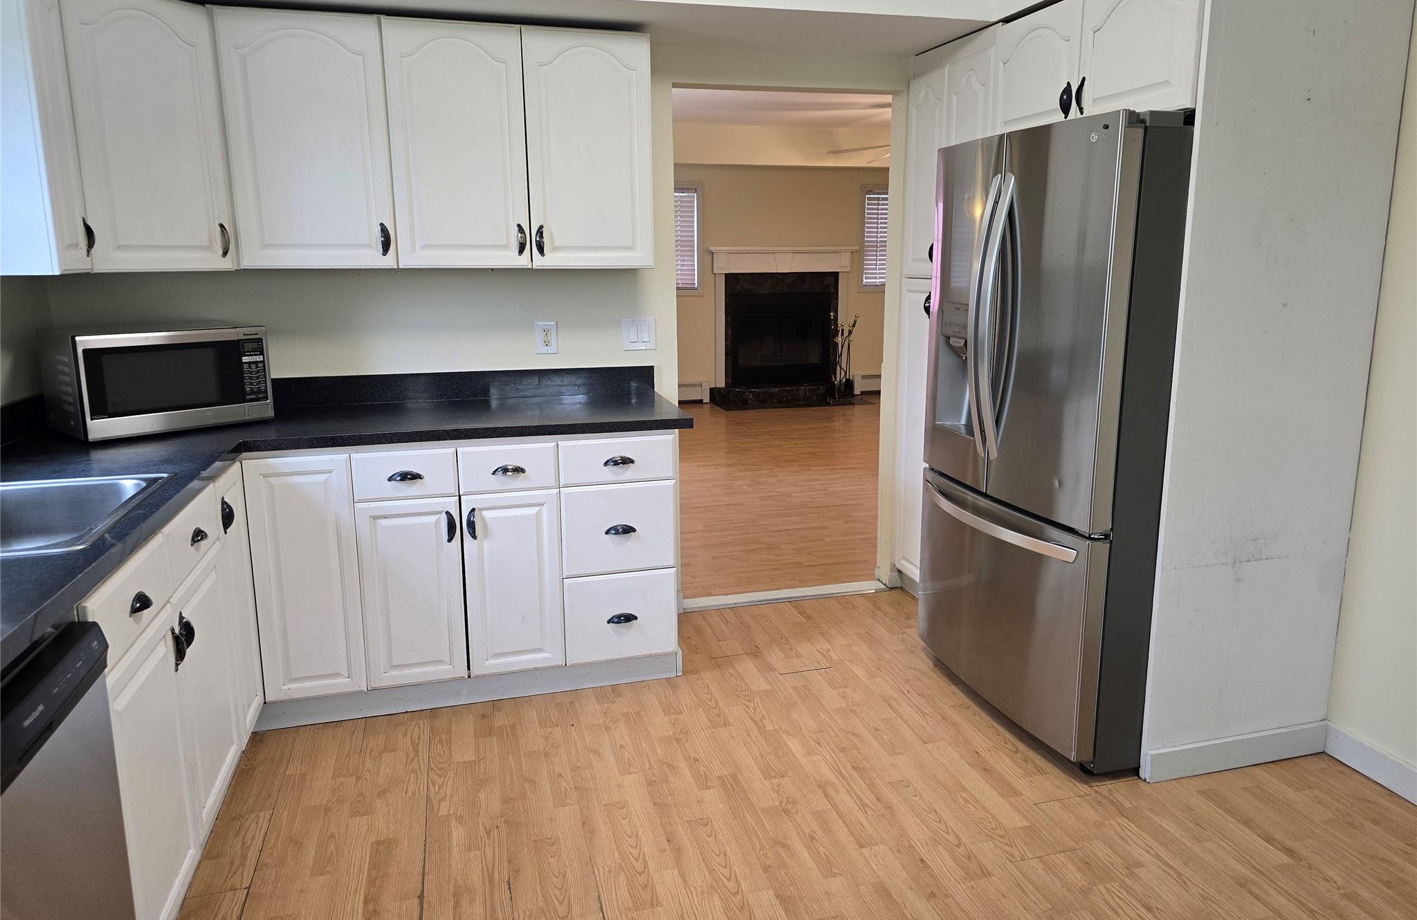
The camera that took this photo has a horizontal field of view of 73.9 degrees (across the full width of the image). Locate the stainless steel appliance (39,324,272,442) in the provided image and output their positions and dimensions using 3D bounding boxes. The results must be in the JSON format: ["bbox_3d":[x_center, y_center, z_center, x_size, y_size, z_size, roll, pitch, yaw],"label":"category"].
[{"bbox_3d":[-1.684,-0.251,2.888,0.355,0.300,0.531,9,15,39],"label":"stainless steel appliance"}]

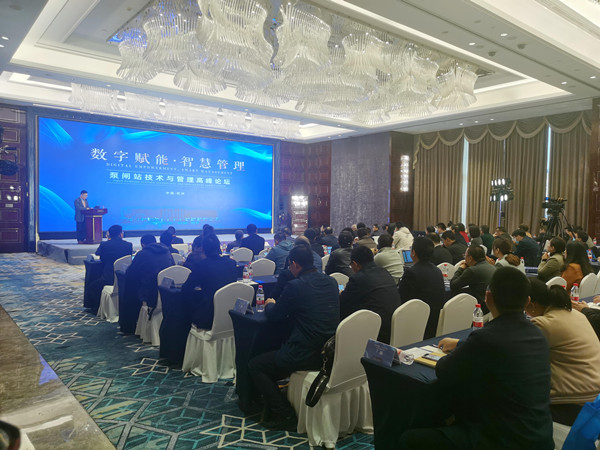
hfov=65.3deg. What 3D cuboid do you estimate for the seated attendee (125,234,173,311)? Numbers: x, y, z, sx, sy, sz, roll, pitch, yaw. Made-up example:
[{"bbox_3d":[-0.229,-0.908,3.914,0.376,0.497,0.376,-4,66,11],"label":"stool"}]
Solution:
[{"bbox_3d":[-1.919,0.768,5.950,0.570,1.290,0.780,-1,2,-39],"label":"seated attendee"}]

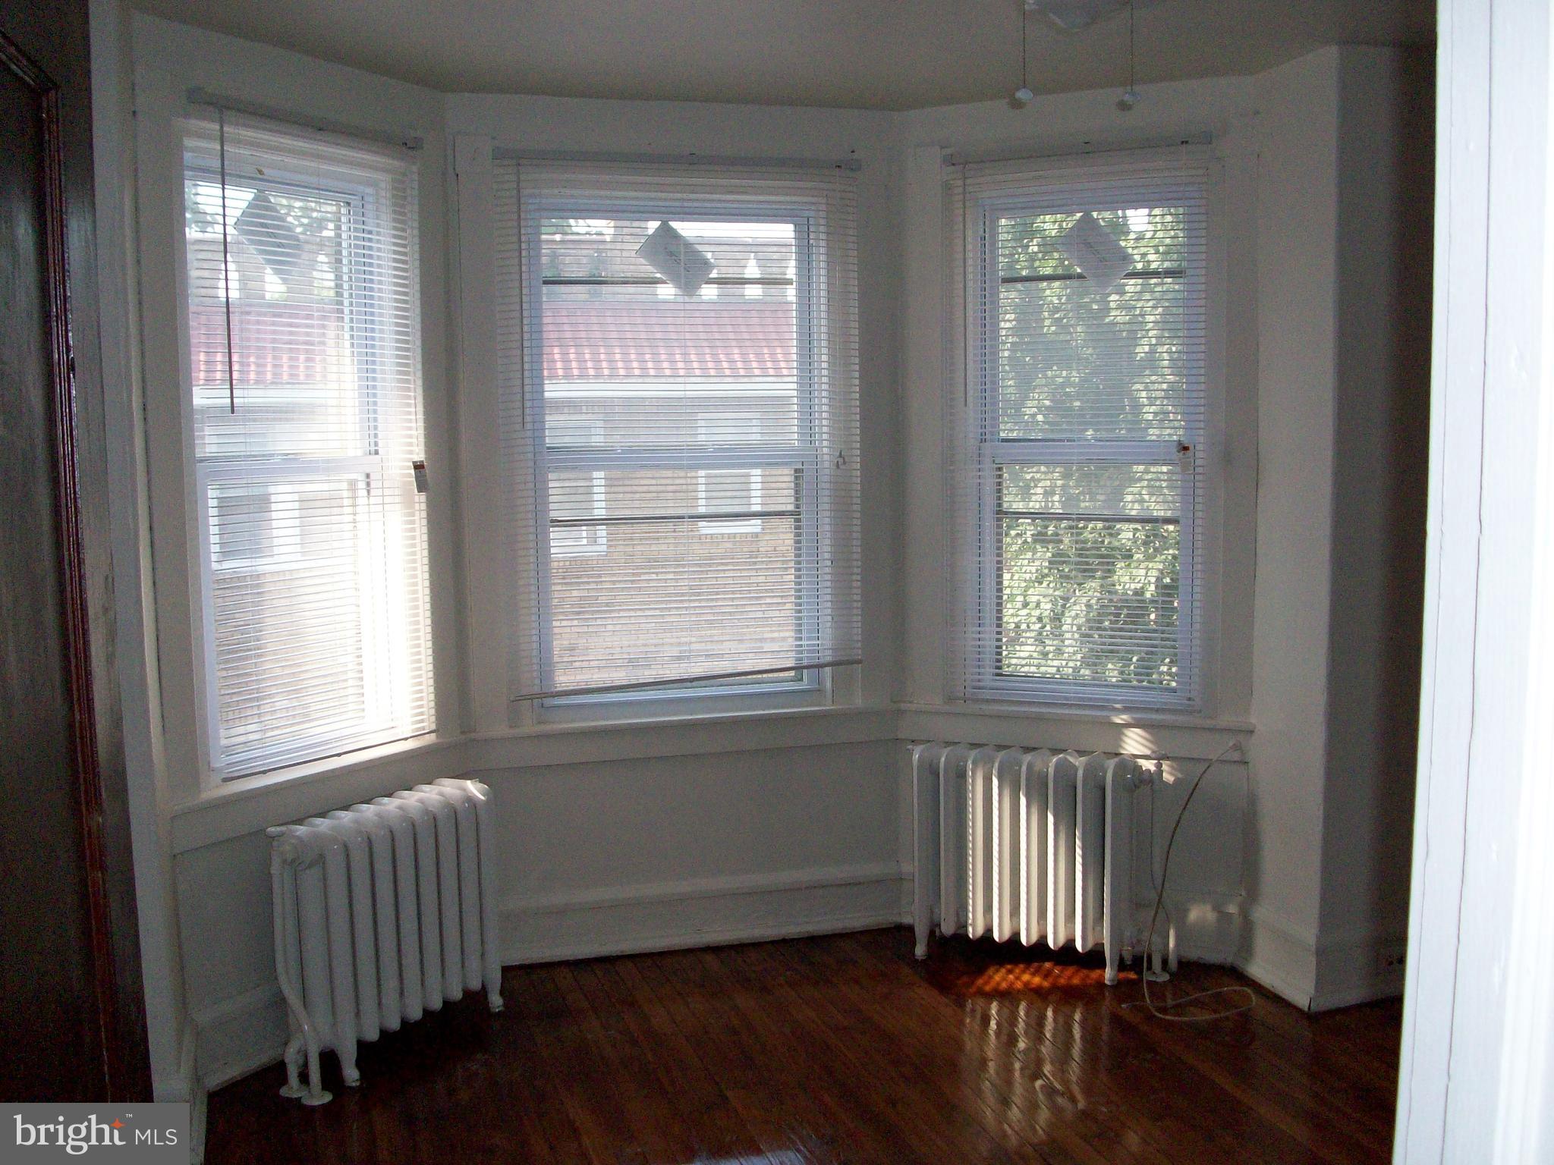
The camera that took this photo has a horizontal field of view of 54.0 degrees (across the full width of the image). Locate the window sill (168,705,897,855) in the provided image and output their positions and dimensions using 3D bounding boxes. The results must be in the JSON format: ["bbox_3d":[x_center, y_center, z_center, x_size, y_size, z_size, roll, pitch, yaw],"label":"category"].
[{"bbox_3d":[-0.627,0.480,4.307,2.194,0.121,0.480,-5,7,-34],"label":"window sill"}]

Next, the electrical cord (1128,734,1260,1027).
[{"bbox_3d":[1.139,0.802,4.147,0.432,0.659,0.315,-3,6,-17],"label":"electrical cord"}]

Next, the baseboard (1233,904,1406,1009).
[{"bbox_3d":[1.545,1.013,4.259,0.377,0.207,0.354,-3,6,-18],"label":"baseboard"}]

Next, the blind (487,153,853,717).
[{"bbox_3d":[-0.260,-0.444,4.426,1.079,1.532,0.044,-3,6,-17],"label":"blind"}]

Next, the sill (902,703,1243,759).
[{"bbox_3d":[0.865,0.437,4.535,1.053,0.121,0.102,2,7,25],"label":"sill"}]

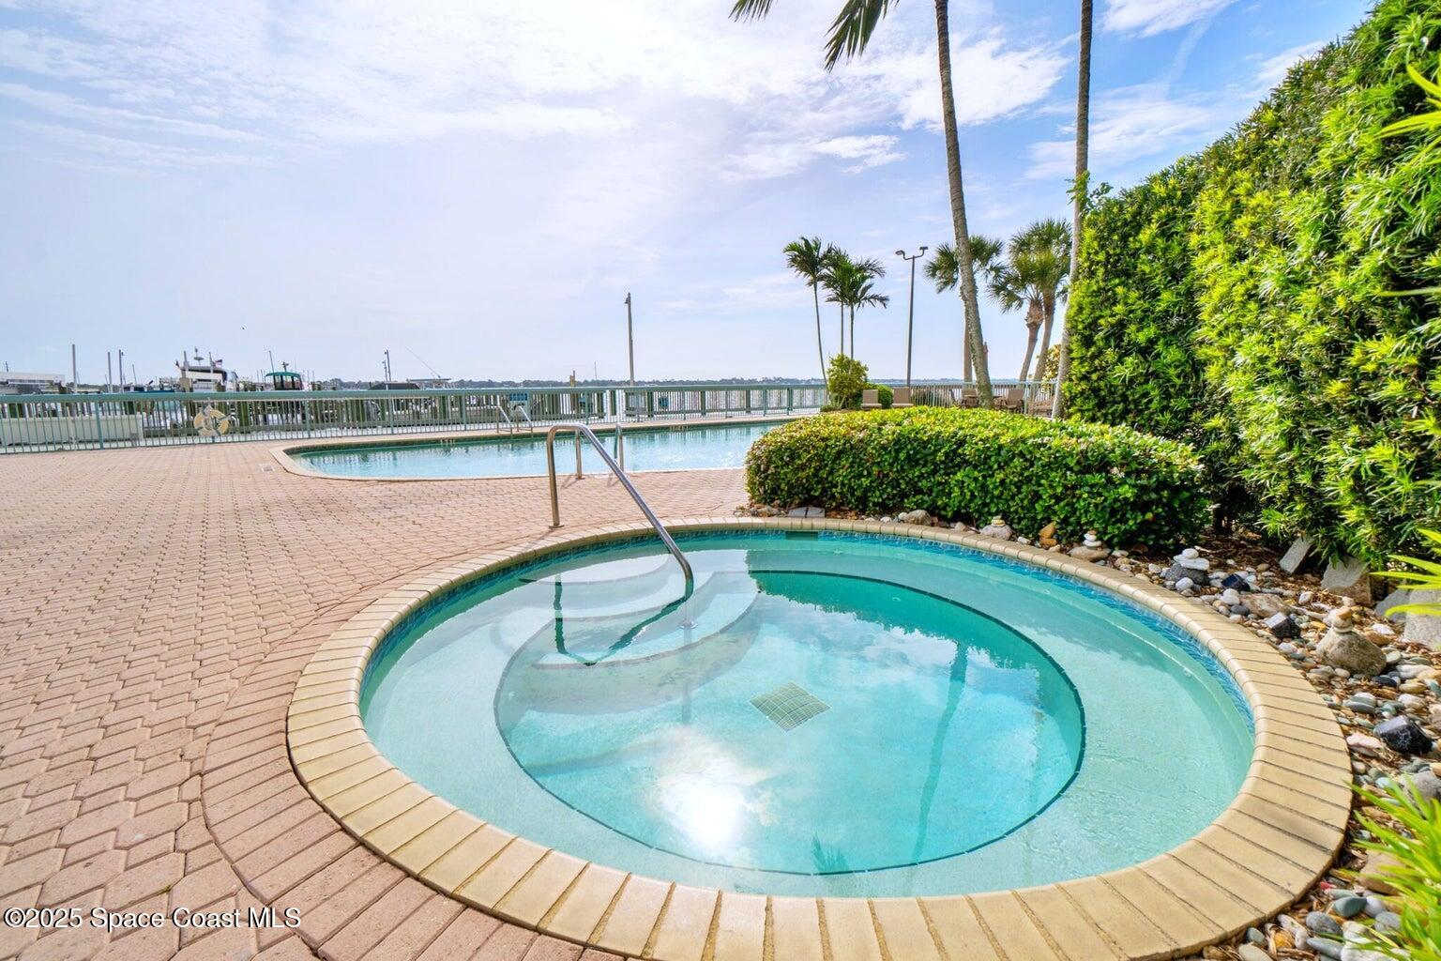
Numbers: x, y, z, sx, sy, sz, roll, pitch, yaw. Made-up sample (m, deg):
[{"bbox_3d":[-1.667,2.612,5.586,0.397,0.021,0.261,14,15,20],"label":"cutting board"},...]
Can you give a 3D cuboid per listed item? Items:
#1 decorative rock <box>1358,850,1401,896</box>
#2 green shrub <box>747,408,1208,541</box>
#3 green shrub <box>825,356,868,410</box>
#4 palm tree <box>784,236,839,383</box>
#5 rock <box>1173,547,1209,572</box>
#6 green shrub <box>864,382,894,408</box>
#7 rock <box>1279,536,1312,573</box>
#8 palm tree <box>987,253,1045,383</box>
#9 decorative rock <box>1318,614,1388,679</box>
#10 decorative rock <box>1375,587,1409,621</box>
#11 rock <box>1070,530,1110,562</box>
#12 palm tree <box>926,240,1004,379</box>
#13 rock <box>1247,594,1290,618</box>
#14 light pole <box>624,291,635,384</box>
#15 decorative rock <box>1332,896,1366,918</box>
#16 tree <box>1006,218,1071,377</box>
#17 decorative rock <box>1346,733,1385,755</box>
[{"bbox_3d":[1.506,0.893,1.365,0.080,0.088,0.088,-8,12,-38],"label":"decorative rock"},{"bbox_3d":[2.194,-0.215,5.710,3.420,0.830,1.900,5,11,30],"label":"green shrub"},{"bbox_3d":[4.558,-3.476,21.730,1.554,2.134,1.554,1,9,12],"label":"green shrub"},{"bbox_3d":[3.268,-5.541,21.700,1.927,6.244,1.831,1,9,8],"label":"palm tree"},{"bbox_3d":[2.783,0.466,3.550,0.170,0.120,0.130,7,12,38],"label":"rock"},{"bbox_3d":[5.557,-2.914,21.417,1.244,1.107,1.244,2,9,14],"label":"green shrub"},{"bbox_3d":[3.545,0.455,3.700,0.160,0.190,0.160,8,13,44],"label":"rock"},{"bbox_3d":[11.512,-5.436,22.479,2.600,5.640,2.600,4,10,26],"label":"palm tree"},{"bbox_3d":[2.469,0.644,2.353,0.180,0.245,0.200,-9,12,-41],"label":"decorative rock"},{"bbox_3d":[3.283,0.605,2.920,0.130,0.140,0.150,-8,12,-40],"label":"decorative rock"},{"bbox_3d":[2.376,0.420,3.861,0.222,0.202,0.178,5,11,32],"label":"rock"},{"bbox_3d":[9.309,-5.893,22.867,2.797,6.462,2.797,3,10,21],"label":"palm tree"},{"bbox_3d":[2.701,0.619,2.963,0.165,0.100,0.135,8,13,43],"label":"rock"},{"bbox_3d":[-4.969,-6.935,32.423,0.400,6.100,0.240,-1,9,0],"label":"light pole"},{"bbox_3d":[1.384,0.938,1.322,0.048,0.034,0.056,-8,12,-39],"label":"decorative rock"},{"bbox_3d":[11.781,-5.982,22.147,2.400,6.820,2.400,4,10,27],"label":"tree"},{"bbox_3d":[2.021,0.826,1.882,0.072,0.053,0.088,-8,12,-40],"label":"decorative rock"}]

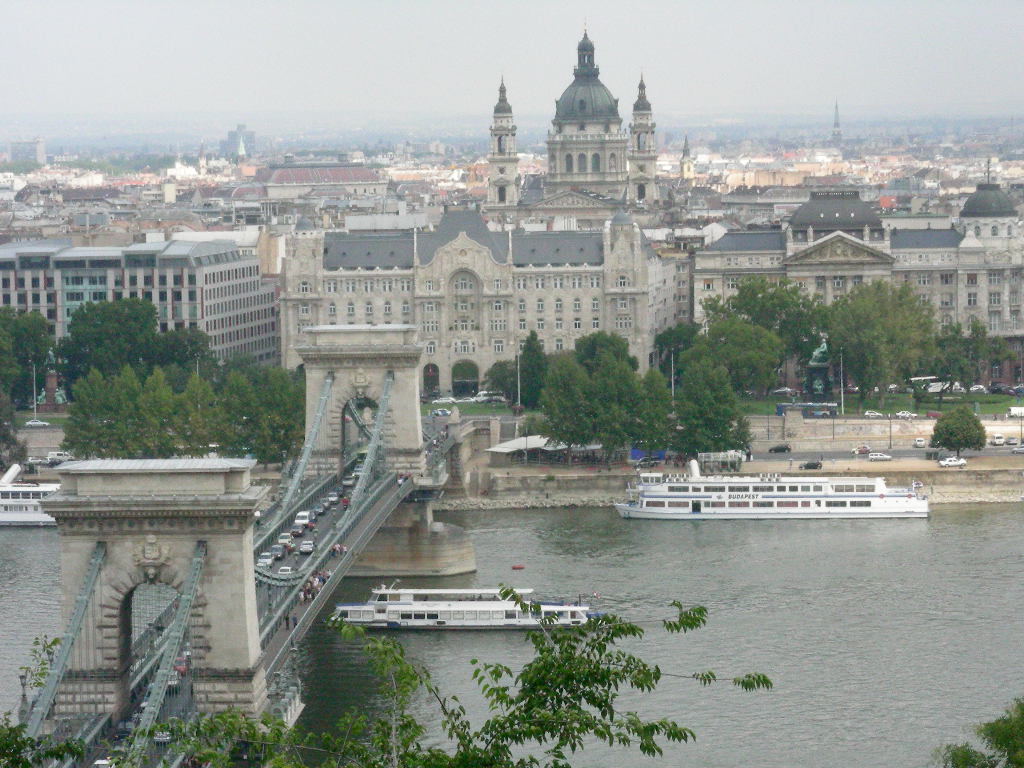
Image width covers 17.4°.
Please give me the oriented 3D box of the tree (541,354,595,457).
[{"bbox_3d":[10.010,4.510,602.610,10.030,19.650,10.000,-1,4,3],"label":"tree"}]

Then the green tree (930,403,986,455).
[{"bbox_3d":[80.620,8.560,603.580,9.890,9.390,9.890,-1,4,0],"label":"green tree"}]

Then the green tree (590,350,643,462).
[{"bbox_3d":[18.340,4.530,598.170,9.810,20.370,9.810,-1,4,0],"label":"green tree"}]

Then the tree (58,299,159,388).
[{"bbox_3d":[-82.500,-6.100,683.470,20.400,22.780,20.400,-1,4,0],"label":"tree"}]

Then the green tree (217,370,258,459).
[{"bbox_3d":[-49.720,6.250,605.470,8.220,17.390,8.500,-1,4,3],"label":"green tree"}]

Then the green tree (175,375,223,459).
[{"bbox_3d":[-56.580,6.970,603.270,8.990,17.240,8.990,-1,4,0],"label":"green tree"}]

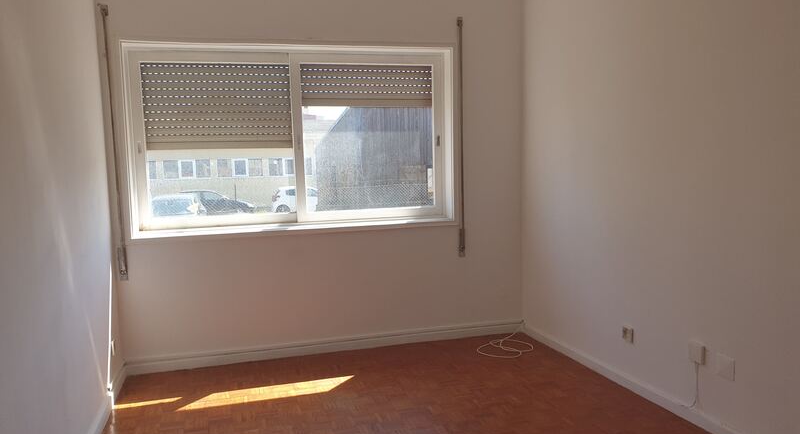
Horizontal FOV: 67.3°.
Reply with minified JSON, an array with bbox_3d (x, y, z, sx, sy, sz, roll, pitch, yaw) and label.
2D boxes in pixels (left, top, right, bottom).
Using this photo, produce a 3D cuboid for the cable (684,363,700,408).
[{"bbox_3d":[1.404,0.802,2.873,0.018,0.238,0.089,-3,6,-18],"label":"cable"}]

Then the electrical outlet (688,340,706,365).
[{"bbox_3d":[1.403,0.637,2.827,0.032,0.096,0.086,-3,6,-18],"label":"electrical outlet"}]

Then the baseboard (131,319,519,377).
[{"bbox_3d":[-0.402,0.870,4.103,2.699,0.101,0.022,-3,6,-16],"label":"baseboard"}]

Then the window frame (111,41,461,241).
[{"bbox_3d":[-0.646,-0.512,3.933,2.103,1.190,0.120,-3,6,-16],"label":"window frame"}]

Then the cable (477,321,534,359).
[{"bbox_3d":[0.734,0.851,4.148,0.472,0.072,0.478,-3,6,-16],"label":"cable"}]

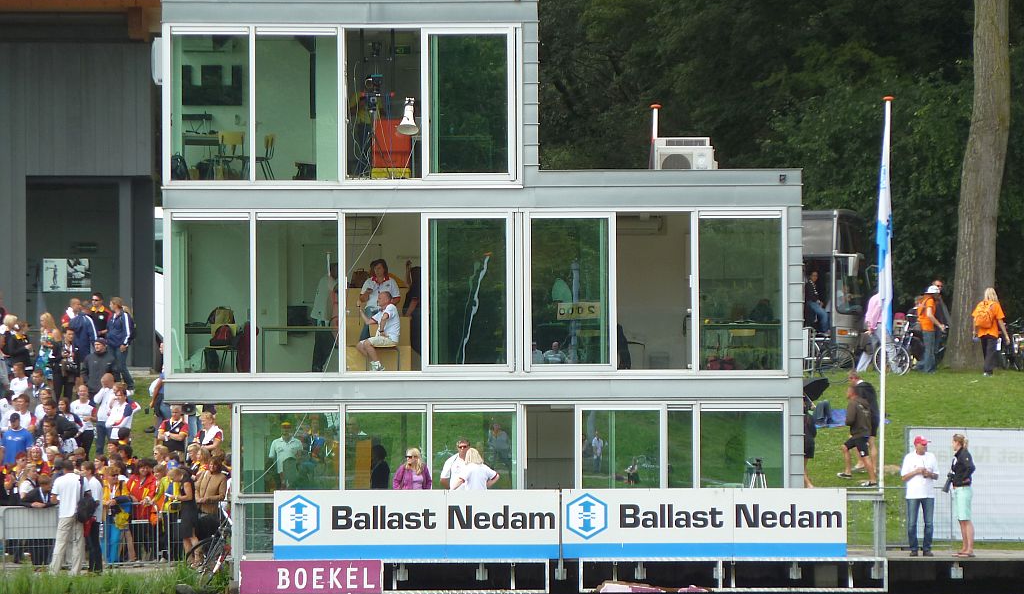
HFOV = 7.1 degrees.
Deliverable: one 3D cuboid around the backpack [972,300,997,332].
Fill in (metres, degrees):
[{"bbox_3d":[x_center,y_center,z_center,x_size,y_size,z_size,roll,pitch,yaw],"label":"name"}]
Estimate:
[{"bbox_3d":[9.107,0.357,158.500,0.370,0.540,0.220,-1,-1,14],"label":"backpack"}]

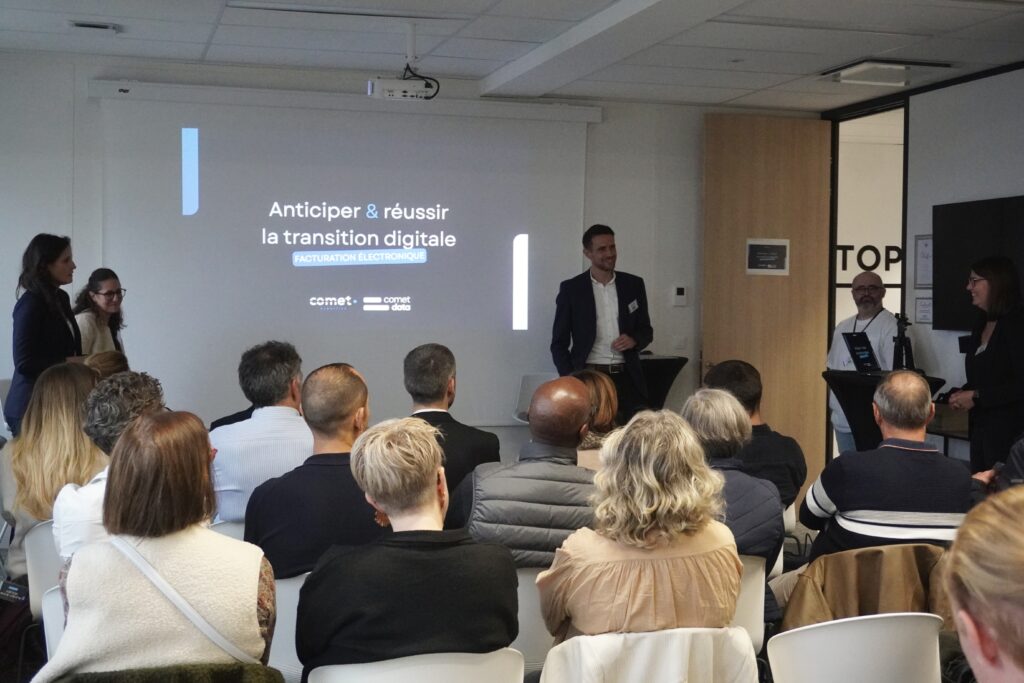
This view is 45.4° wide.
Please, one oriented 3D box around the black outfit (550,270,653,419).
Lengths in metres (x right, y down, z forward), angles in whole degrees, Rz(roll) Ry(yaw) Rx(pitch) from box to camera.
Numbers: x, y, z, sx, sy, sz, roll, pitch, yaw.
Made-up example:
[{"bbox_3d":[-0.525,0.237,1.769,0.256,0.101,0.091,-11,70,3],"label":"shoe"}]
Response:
[{"bbox_3d":[0.476,0.375,6.500,0.520,1.530,0.310,0,3,-5],"label":"black outfit"}]

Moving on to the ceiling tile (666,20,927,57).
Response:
[{"bbox_3d":[1.404,-1.515,6.112,1.209,0.020,0.599,-1,3,-17],"label":"ceiling tile"}]

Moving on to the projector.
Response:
[{"bbox_3d":[-0.562,-1.214,5.888,0.318,0.095,0.240,-1,3,-18],"label":"projector"}]

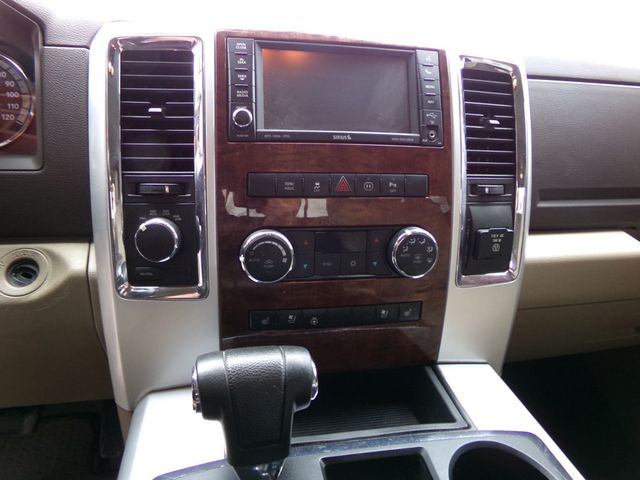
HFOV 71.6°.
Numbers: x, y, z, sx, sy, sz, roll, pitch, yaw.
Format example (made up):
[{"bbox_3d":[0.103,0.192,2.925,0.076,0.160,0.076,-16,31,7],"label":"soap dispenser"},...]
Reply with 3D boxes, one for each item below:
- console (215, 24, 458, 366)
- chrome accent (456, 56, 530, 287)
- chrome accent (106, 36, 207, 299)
[{"bbox_3d":[0.018,-0.030,0.457,0.238,0.337,0.058,-1,7,-12],"label":"console"},{"bbox_3d":[0.188,-0.073,0.487,0.090,0.246,0.034,-2,4,-24],"label":"chrome accent"},{"bbox_3d":[-0.151,-0.067,0.417,0.090,0.247,0.034,-1,4,1],"label":"chrome accent"}]

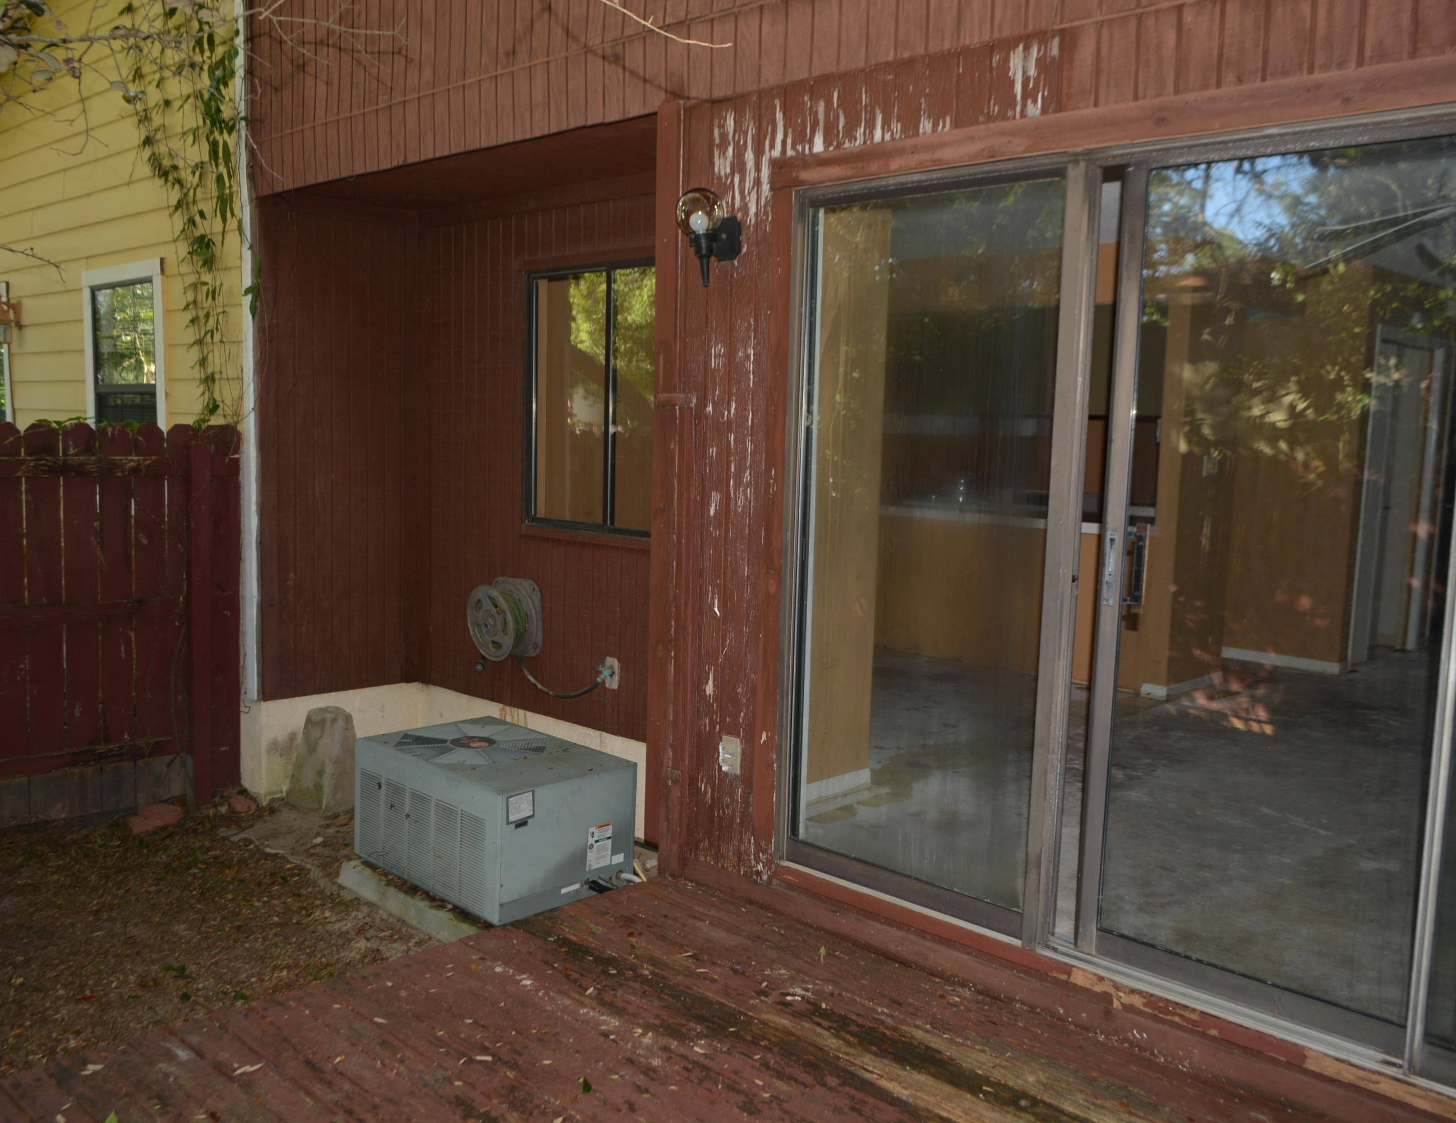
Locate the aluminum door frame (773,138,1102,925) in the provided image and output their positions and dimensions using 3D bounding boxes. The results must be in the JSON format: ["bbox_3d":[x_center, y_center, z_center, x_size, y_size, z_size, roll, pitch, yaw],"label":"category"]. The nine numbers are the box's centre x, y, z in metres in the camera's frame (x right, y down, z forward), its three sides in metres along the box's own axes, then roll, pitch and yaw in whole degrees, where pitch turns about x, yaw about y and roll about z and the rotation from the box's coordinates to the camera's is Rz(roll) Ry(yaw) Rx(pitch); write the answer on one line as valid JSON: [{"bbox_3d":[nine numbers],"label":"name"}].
[{"bbox_3d":[0.528,-0.025,3.482,0.875,1.980,0.060,8,9,43],"label":"aluminum door frame"}]

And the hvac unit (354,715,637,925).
[{"bbox_3d":[-0.971,1.022,5.214,1.022,0.492,0.670,8,9,43],"label":"hvac unit"}]

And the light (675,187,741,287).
[{"bbox_3d":[-0.063,-0.971,3.797,0.144,0.287,0.192,8,9,43],"label":"light"}]

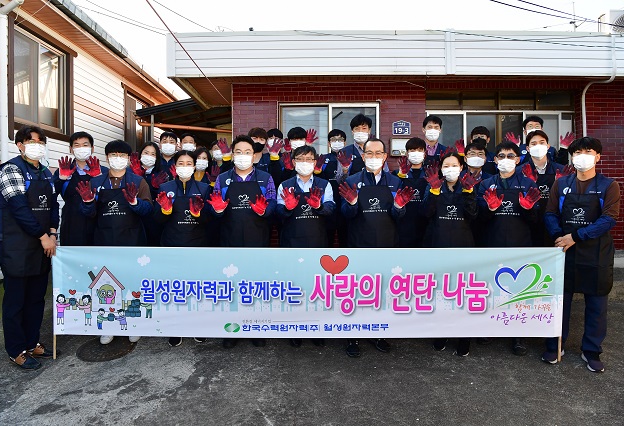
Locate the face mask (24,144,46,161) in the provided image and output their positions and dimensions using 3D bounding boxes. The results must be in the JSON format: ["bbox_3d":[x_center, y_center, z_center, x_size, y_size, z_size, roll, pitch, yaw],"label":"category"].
[{"bbox_3d":[-2.088,-0.457,3.220,0.080,0.120,0.155,2,3,44],"label":"face mask"}]

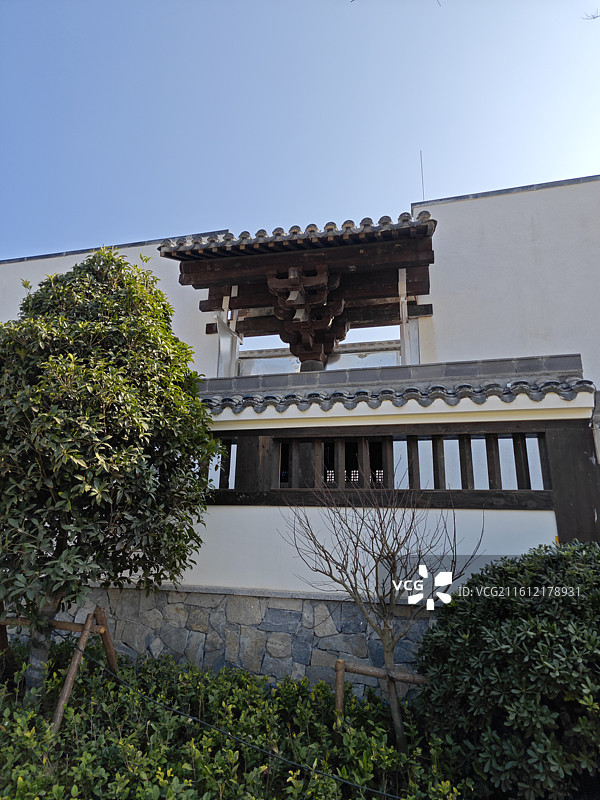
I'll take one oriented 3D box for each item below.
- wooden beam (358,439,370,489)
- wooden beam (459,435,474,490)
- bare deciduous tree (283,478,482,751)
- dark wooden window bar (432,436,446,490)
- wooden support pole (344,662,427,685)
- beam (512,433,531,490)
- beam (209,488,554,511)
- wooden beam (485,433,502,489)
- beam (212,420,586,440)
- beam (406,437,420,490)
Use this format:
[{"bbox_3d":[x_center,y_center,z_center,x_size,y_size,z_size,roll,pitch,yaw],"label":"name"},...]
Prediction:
[{"bbox_3d":[0.611,0.617,5.032,0.090,0.510,0.075,-3,-17,16],"label":"wooden beam"},{"bbox_3d":[1.498,0.571,4.782,0.090,0.510,0.075,-3,-17,16],"label":"wooden beam"},{"bbox_3d":[0.572,1.533,3.874,1.400,1.889,1.300,-3,-17,16],"label":"bare deciduous tree"},{"bbox_3d":[1.272,0.583,4.845,0.090,0.510,0.075,-3,-17,16],"label":"dark wooden window bar"},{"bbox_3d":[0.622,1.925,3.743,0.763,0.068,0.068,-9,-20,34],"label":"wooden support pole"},{"bbox_3d":[1.940,0.548,4.657,0.090,0.510,0.075,-3,-17,16],"label":"beam"},{"bbox_3d":[0.602,0.934,4.949,3.229,0.167,0.170,-3,-17,16],"label":"beam"},{"bbox_3d":[1.718,0.560,4.719,0.090,0.510,0.075,-3,-17,16],"label":"wooden beam"},{"bbox_3d":[0.765,0.307,5.091,3.528,0.137,0.170,-3,-17,16],"label":"beam"},{"bbox_3d":[1.048,0.594,4.908,0.090,0.510,0.075,-3,-17,16],"label":"beam"}]

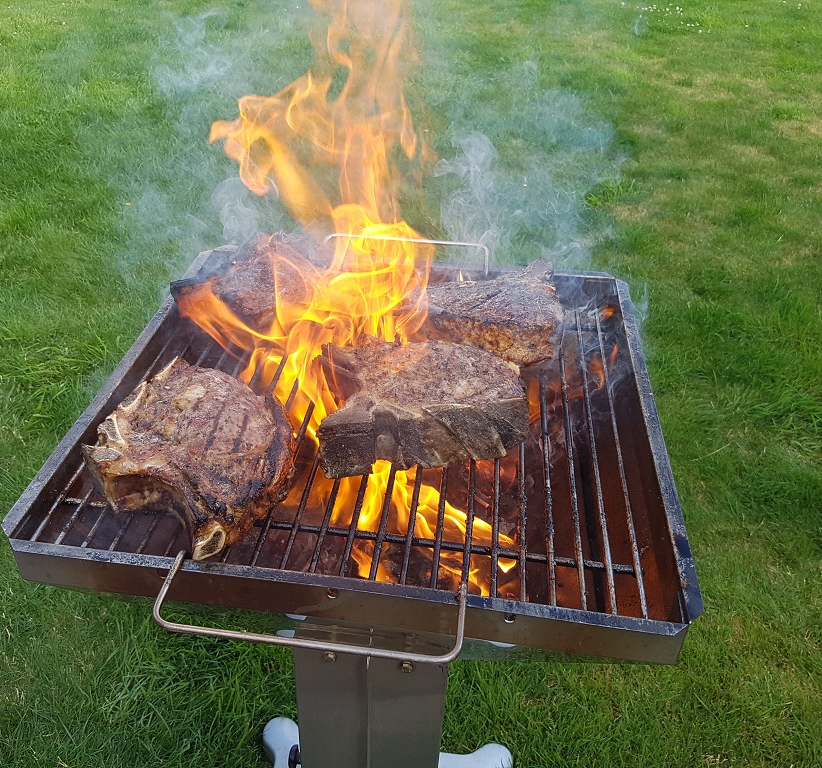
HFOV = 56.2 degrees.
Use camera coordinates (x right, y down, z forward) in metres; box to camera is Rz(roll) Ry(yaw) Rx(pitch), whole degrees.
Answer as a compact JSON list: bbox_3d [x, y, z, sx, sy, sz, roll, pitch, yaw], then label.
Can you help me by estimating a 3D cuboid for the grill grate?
[{"bbox_3d":[-0.026,0.016,0.746,0.500,0.065,0.510,5,36,6],"label":"grill grate"}]

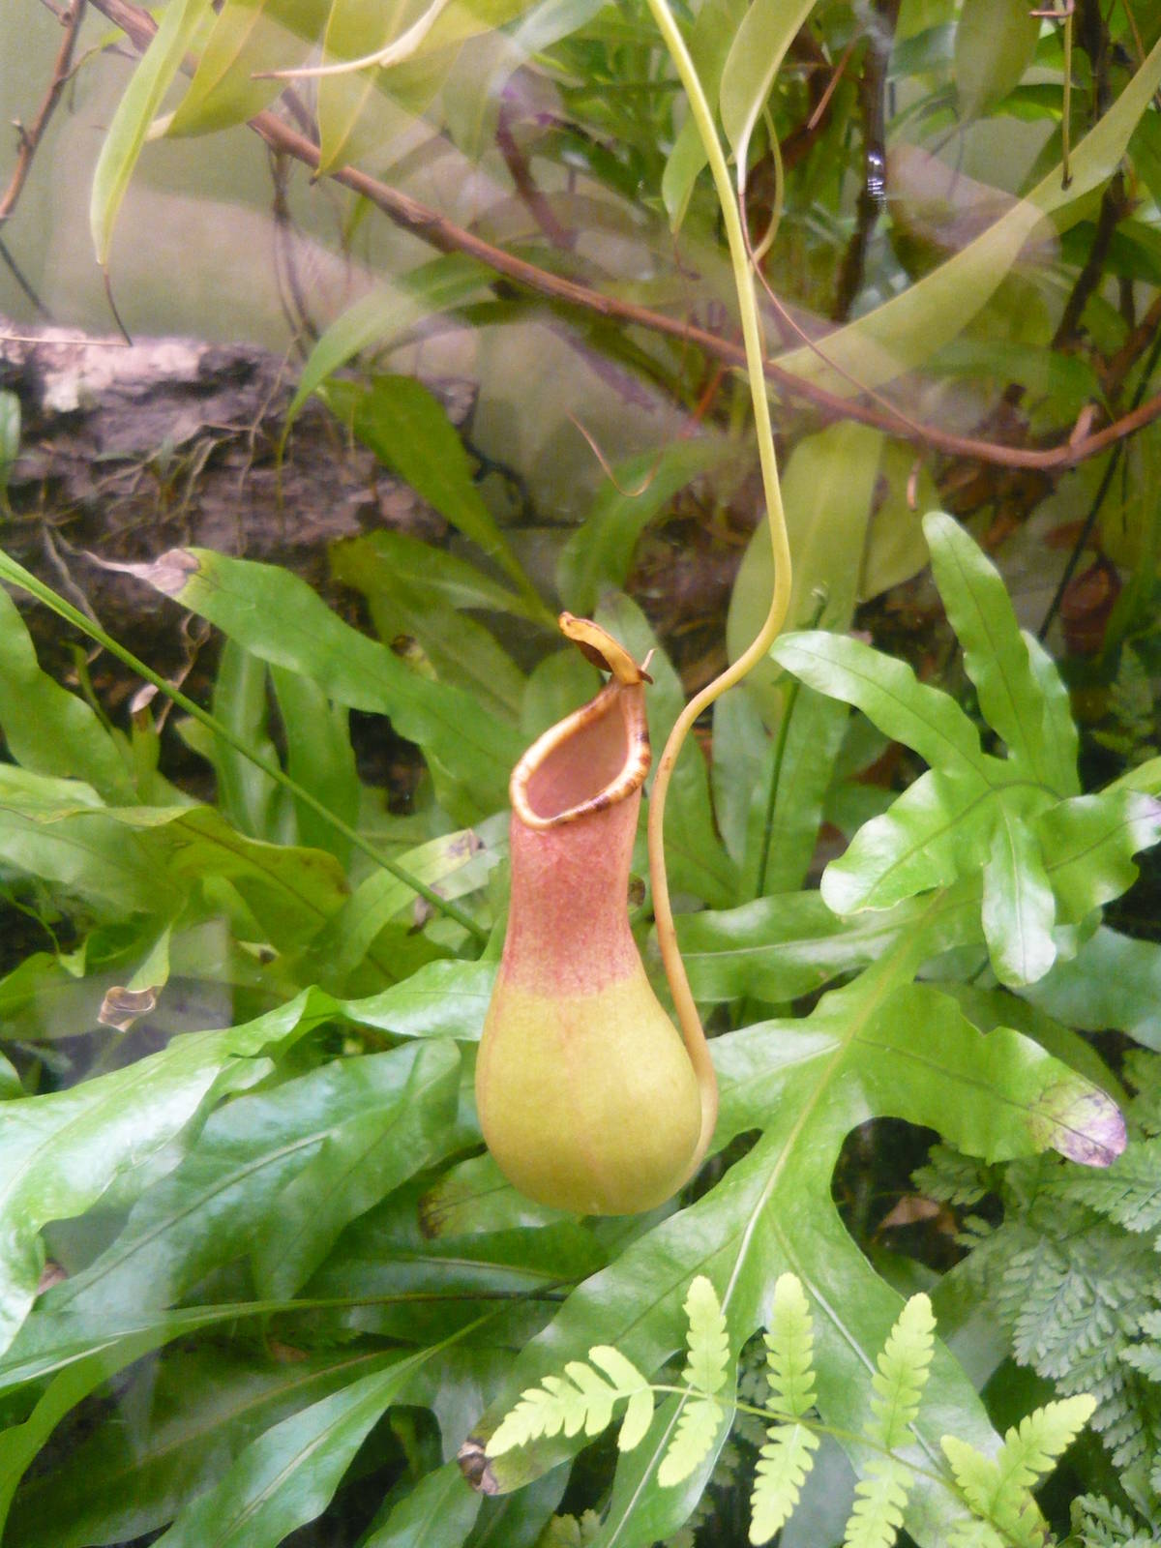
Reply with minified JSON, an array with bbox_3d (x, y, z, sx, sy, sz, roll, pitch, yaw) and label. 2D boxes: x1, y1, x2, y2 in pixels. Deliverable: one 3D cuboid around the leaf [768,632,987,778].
[{"bbox_3d":[0.117,-0.027,0.585,0.096,0.025,0.032,30,67,12],"label":"leaf"}]

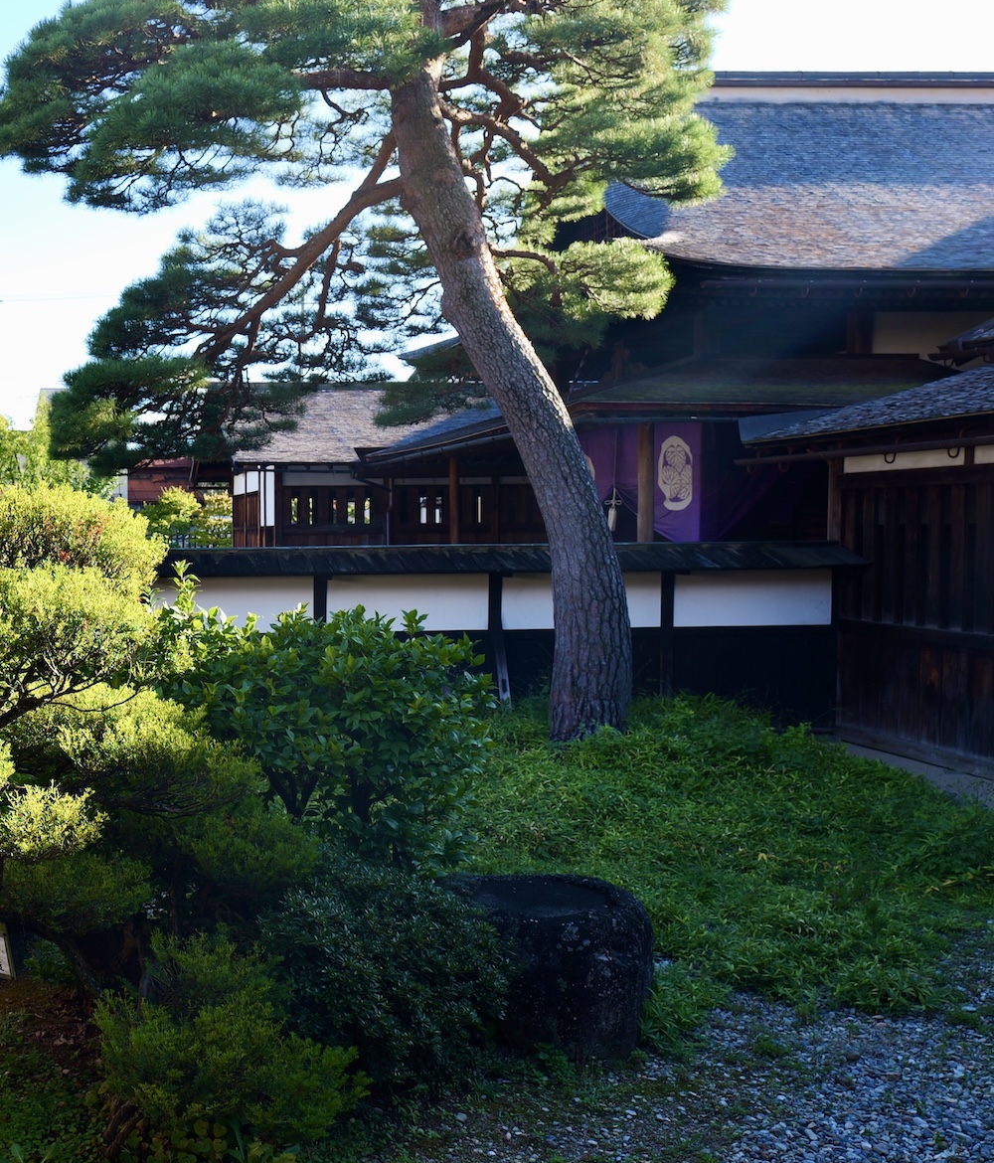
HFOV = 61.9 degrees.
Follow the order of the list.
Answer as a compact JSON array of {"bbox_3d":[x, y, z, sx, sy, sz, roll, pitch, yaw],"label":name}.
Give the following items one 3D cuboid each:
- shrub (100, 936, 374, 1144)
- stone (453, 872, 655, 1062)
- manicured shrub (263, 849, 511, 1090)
[{"bbox_3d":[-0.690,1.215,2.240,0.720,0.430,0.570,0,4,0],"label":"shrub"},{"bbox_3d":[0.162,1.185,2.630,0.640,0.420,0.500,0,4,0],"label":"stone"},{"bbox_3d":[-0.335,1.154,2.550,0.730,0.540,0.680,0,4,0],"label":"manicured shrub"}]

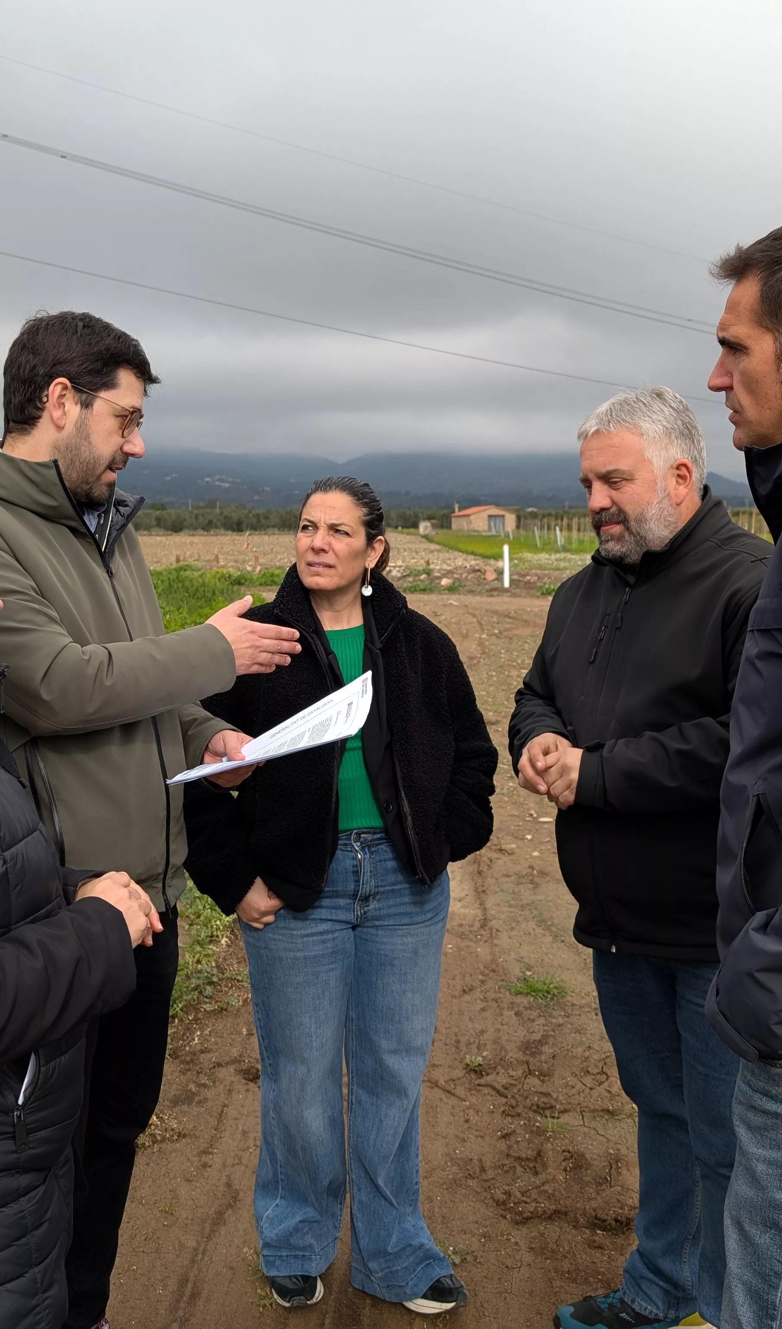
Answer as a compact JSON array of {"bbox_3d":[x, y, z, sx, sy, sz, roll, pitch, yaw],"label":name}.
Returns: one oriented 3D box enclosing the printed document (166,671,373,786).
[{"bbox_3d":[-0.176,0.106,1.830,0.290,0.045,0.210,-20,14,11],"label":"printed document"}]

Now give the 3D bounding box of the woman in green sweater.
[{"bbox_3d":[-0.098,0.457,2.470,0.600,1.650,0.370,-1,7,-9],"label":"woman in green sweater"}]

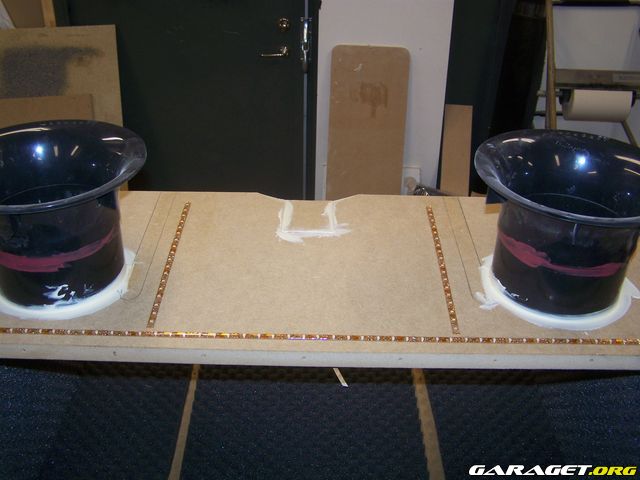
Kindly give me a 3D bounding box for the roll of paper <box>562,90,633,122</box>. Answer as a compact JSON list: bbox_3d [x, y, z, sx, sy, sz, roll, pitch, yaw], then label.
[{"bbox_3d":[1.170,-0.613,2.970,0.234,0.216,0.216,5,24,7],"label":"roll of paper"}]

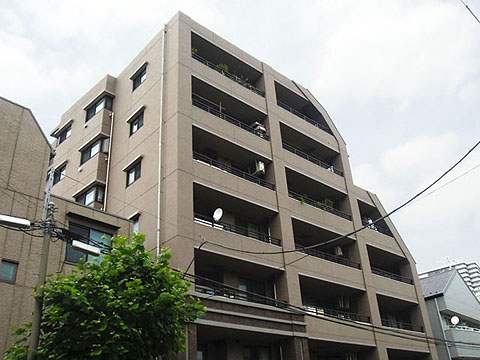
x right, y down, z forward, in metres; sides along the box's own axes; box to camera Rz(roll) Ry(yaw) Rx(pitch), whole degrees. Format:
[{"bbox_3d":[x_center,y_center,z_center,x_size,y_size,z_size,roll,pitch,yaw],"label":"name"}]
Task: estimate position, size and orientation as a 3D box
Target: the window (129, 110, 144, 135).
[{"bbox_3d":[-5.330,-2.947,21.469,0.180,0.930,1.370,21,-37,-38],"label":"window"}]

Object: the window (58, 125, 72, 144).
[{"bbox_3d":[-11.144,-2.901,26.631,0.169,0.752,1.786,21,-37,-38],"label":"window"}]

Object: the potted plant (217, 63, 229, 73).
[{"bbox_3d":[-0.996,-6.007,22.290,0.500,0.500,0.450,21,-37,-38],"label":"potted plant"}]

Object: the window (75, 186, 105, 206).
[{"bbox_3d":[-7.874,1.107,21.687,0.454,0.965,2.268,21,-37,-38],"label":"window"}]

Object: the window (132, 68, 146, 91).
[{"bbox_3d":[-5.524,-5.573,22.875,0.180,0.900,1.400,21,-37,-38],"label":"window"}]

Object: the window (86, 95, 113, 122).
[{"bbox_3d":[-8.317,-4.016,24.506,0.454,0.917,2.220,21,-37,-38],"label":"window"}]

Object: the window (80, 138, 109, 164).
[{"bbox_3d":[-8.107,-1.503,23.133,0.454,0.965,2.219,21,-37,-38],"label":"window"}]

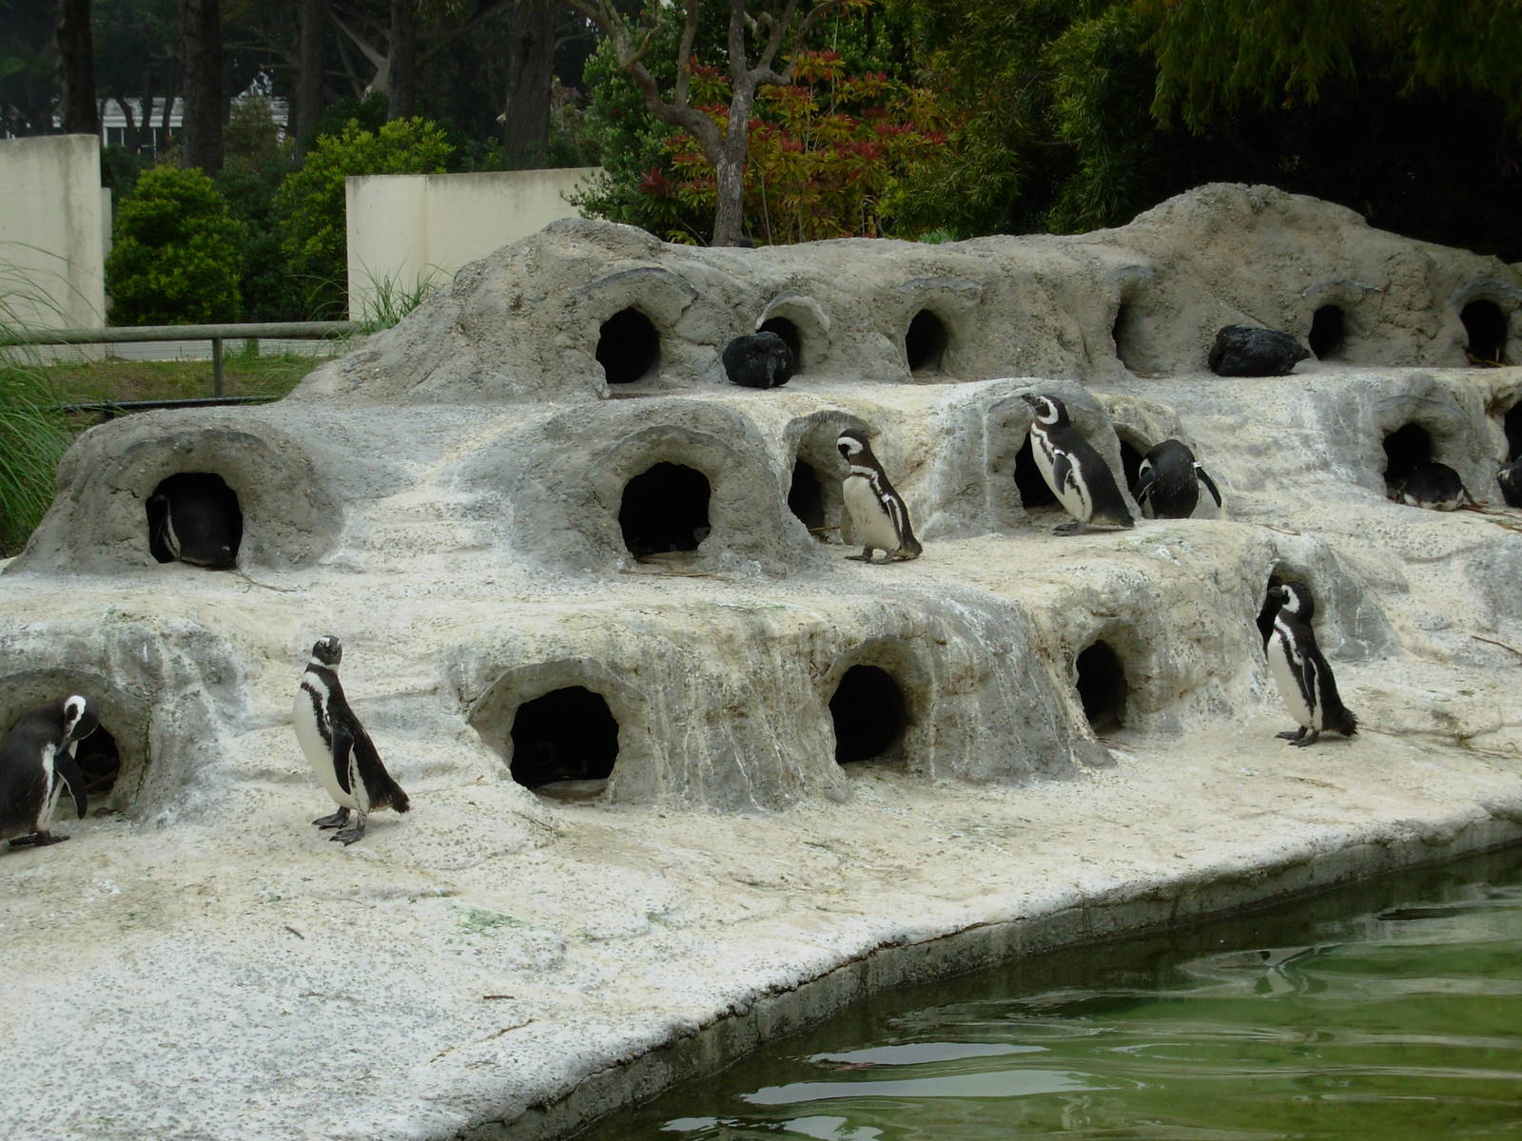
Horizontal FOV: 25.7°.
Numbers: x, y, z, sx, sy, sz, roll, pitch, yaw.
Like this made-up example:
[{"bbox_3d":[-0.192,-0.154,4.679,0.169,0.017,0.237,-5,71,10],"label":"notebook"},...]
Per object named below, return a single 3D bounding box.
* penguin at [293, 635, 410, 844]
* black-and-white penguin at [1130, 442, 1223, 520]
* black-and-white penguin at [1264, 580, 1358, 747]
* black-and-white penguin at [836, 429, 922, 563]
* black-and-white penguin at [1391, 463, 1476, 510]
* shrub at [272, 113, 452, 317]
[{"bbox_3d":[-1.223,0.501,9.950,0.330,0.600,0.200,-2,5,-25],"label":"penguin"},{"bbox_3d":[1.758,-0.369,14.100,0.340,0.390,0.290,-1,4,-17],"label":"black-and-white penguin"},{"bbox_3d":[1.971,0.331,12.000,0.310,0.570,0.200,-2,5,-25],"label":"black-and-white penguin"},{"bbox_3d":[0.460,-0.294,13.000,0.290,0.510,0.200,-3,5,-40],"label":"black-and-white penguin"},{"bbox_3d":[3.013,-0.382,15.000,0.290,0.230,0.410,-2,4,-20],"label":"black-and-white penguin"},{"bbox_3d":[-4.047,-3.478,34.000,1.900,2.250,1.800,0,4,0],"label":"shrub"}]

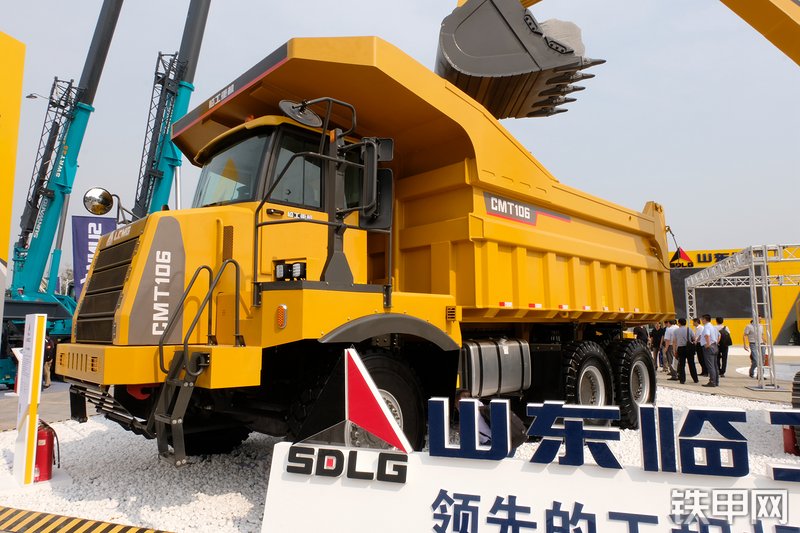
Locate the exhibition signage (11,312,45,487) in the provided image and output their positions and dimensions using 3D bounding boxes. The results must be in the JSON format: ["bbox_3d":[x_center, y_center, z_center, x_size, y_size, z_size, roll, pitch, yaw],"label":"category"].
[{"bbox_3d":[-4.024,1.419,5.819,0.127,1.765,0.455,6,-9,-43],"label":"exhibition signage"}]

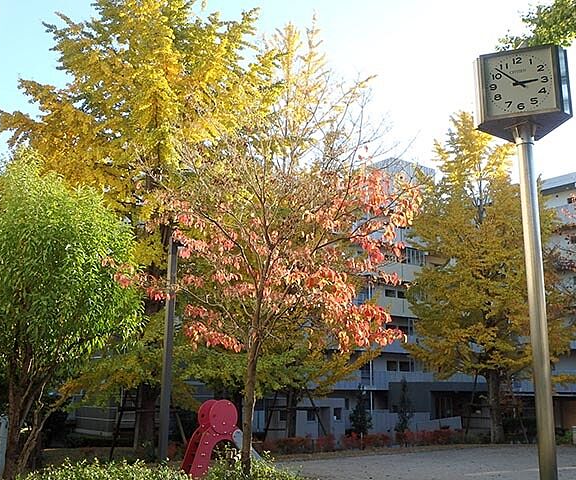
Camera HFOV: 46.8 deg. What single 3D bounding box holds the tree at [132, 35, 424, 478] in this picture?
[{"bbox_3d":[-0.171,-0.080,11.058,4.730,7.680,4.020,0,-12,0],"label":"tree"}]

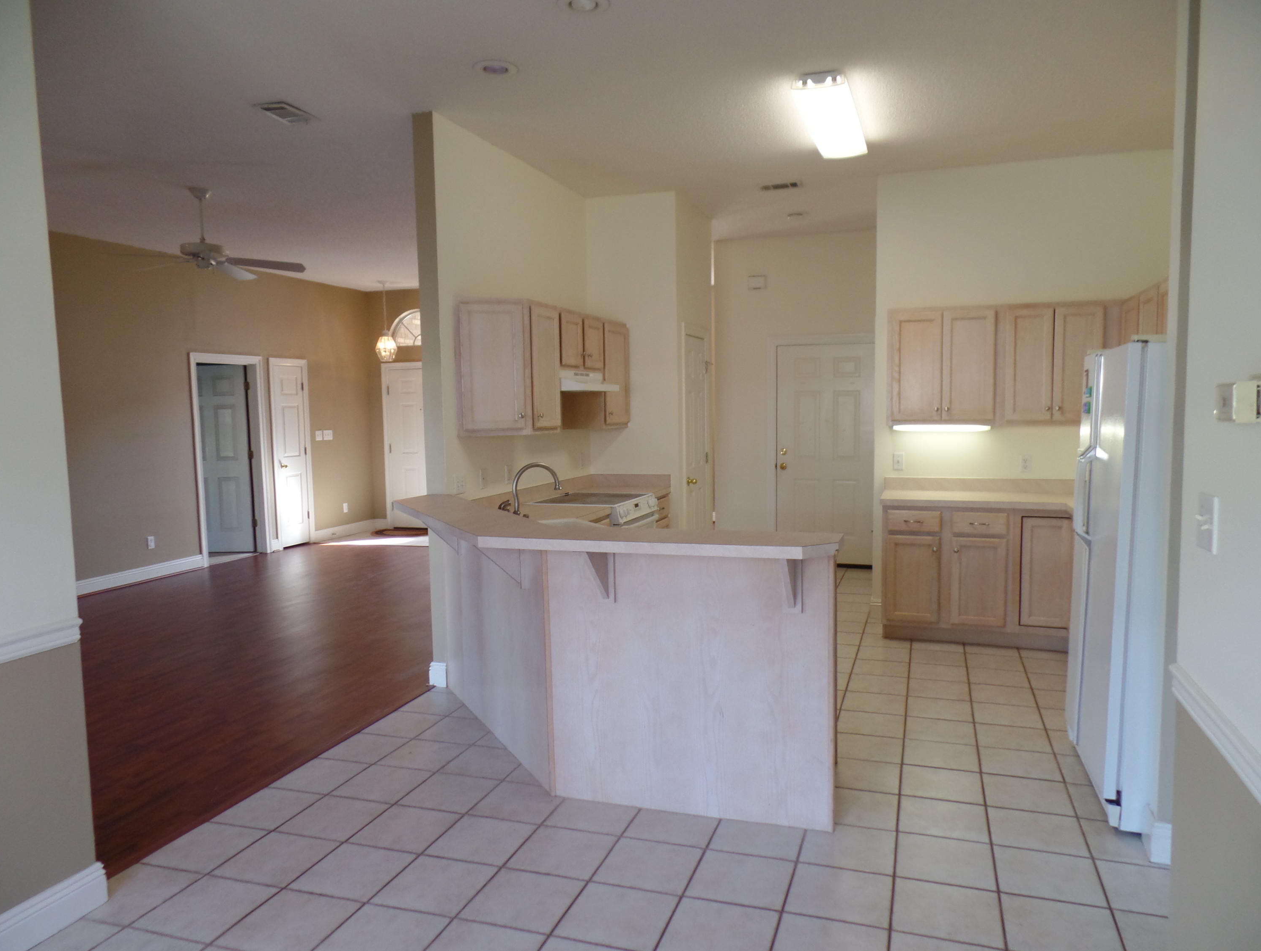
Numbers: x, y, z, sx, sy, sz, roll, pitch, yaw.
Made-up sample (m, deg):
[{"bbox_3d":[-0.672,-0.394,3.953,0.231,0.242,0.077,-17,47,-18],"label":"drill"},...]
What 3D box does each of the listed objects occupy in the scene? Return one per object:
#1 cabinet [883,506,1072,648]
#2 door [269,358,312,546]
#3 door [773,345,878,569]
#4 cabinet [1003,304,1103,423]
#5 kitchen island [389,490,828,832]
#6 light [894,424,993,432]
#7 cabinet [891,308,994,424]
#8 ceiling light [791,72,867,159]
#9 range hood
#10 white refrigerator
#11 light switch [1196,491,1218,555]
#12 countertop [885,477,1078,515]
[{"bbox_3d":[2.204,0.599,5.383,1.120,0.875,0.580,1,5,19],"label":"cabinet"},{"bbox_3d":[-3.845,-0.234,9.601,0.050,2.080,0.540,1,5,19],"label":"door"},{"bbox_3d":[1.824,-0.192,7.870,0.913,2.040,0.050,1,5,19],"label":"door"},{"bbox_3d":[2.590,-0.684,5.237,0.553,0.730,0.325,1,5,19],"label":"cabinet"},{"bbox_3d":[-0.207,0.695,3.605,2.240,1.065,1.280,1,5,19],"label":"kitchen island"},{"bbox_3d":[1.982,-0.300,5.387,0.584,0.046,0.110,1,5,19],"label":"light"},{"bbox_3d":[1.997,-0.692,5.446,0.625,0.735,0.325,1,5,19],"label":"cabinet"},{"bbox_3d":[1.059,-1.869,4.388,0.260,0.090,1.200,1,5,19],"label":"ceiling light"},{"bbox_3d":[-0.412,-0.608,5.505,0.455,0.140,0.750,1,5,19],"label":"range hood"},{"bbox_3d":[2.149,0.357,3.167,0.780,1.700,0.820,1,5,19],"label":"white refrigerator"},{"bbox_3d":[1.195,0.099,1.760,0.022,0.116,0.115,1,5,19],"label":"light switch"},{"bbox_3d":[2.209,0.101,5.326,1.180,0.133,0.600,1,5,19],"label":"countertop"}]

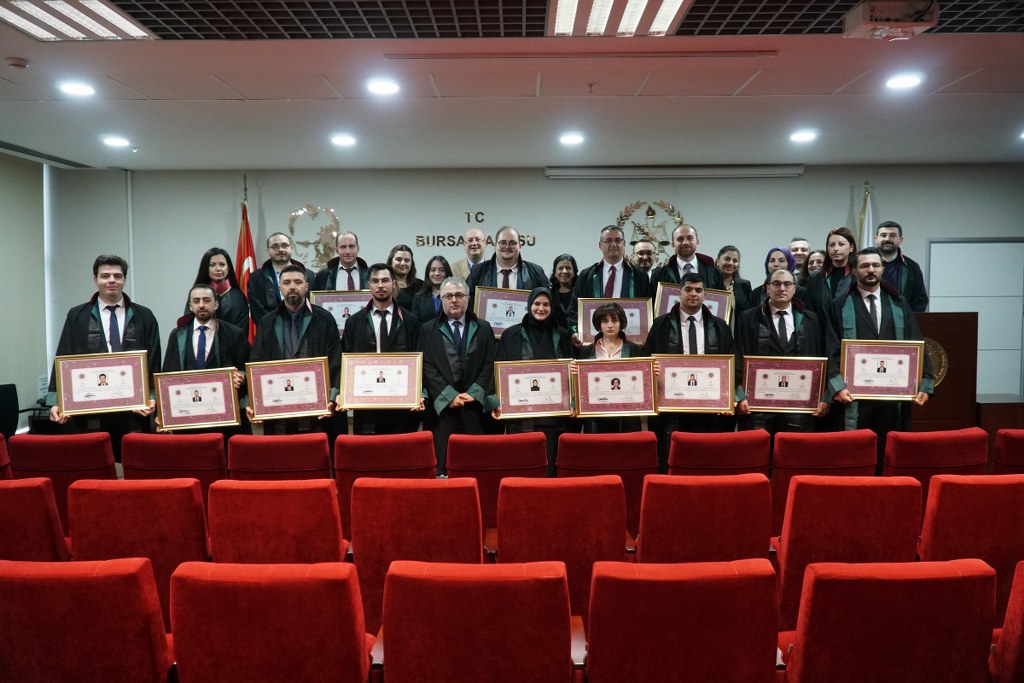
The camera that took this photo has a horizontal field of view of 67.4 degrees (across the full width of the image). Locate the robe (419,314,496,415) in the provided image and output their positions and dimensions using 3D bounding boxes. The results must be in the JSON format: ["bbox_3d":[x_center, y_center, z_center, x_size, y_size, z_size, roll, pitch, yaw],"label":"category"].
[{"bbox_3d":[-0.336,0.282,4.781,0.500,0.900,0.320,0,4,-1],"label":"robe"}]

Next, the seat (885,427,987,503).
[{"bbox_3d":[2.107,0.877,4.092,0.530,0.910,0.600,0,4,1],"label":"seat"}]

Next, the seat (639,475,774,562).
[{"bbox_3d":[0.750,0.955,3.304,0.560,0.920,0.580,0,4,1],"label":"seat"}]

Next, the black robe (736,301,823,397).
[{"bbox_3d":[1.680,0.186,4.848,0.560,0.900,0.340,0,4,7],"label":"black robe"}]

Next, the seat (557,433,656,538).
[{"bbox_3d":[0.475,0.895,4.114,0.530,0.910,0.600,0,4,1],"label":"seat"}]

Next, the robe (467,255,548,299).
[{"bbox_3d":[-0.029,-0.078,5.333,0.620,1.060,0.380,0,4,0],"label":"robe"}]

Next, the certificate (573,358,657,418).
[{"bbox_3d":[0.652,0.287,4.780,0.510,0.360,0.030,-2,3,0],"label":"certificate"}]

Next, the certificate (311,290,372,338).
[{"bbox_3d":[-1.168,-0.184,5.430,0.510,0.360,0.030,0,3,0],"label":"certificate"}]

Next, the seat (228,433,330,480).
[{"bbox_3d":[-1.171,0.935,4.179,0.560,0.940,0.600,0,3,0],"label":"seat"}]

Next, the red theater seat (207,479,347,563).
[{"bbox_3d":[-0.912,0.979,3.304,0.560,0.920,0.580,0,4,1],"label":"red theater seat"}]

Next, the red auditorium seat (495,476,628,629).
[{"bbox_3d":[0.196,0.976,3.250,0.560,0.940,0.600,0,3,0],"label":"red auditorium seat"}]

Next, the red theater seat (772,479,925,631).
[{"bbox_3d":[1.324,0.967,3.249,0.560,0.940,0.600,0,3,0],"label":"red theater seat"}]

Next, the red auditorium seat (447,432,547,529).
[{"bbox_3d":[-0.066,0.926,4.178,0.560,0.940,0.600,0,3,0],"label":"red auditorium seat"}]

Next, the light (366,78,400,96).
[{"bbox_3d":[-0.749,-1.496,4.485,0.190,0.040,0.190,0,4,1],"label":"light"}]

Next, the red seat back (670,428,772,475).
[{"bbox_3d":[1.055,0.760,4.001,0.520,0.620,0.170,0,4,1],"label":"red seat back"}]

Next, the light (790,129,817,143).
[{"bbox_3d":[2.287,-1.609,6.027,0.195,0.040,0.195,0,3,0],"label":"light"}]

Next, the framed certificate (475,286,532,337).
[{"bbox_3d":[0.003,-0.179,4.970,0.490,0.335,0.030,3,-1,1],"label":"framed certificate"}]

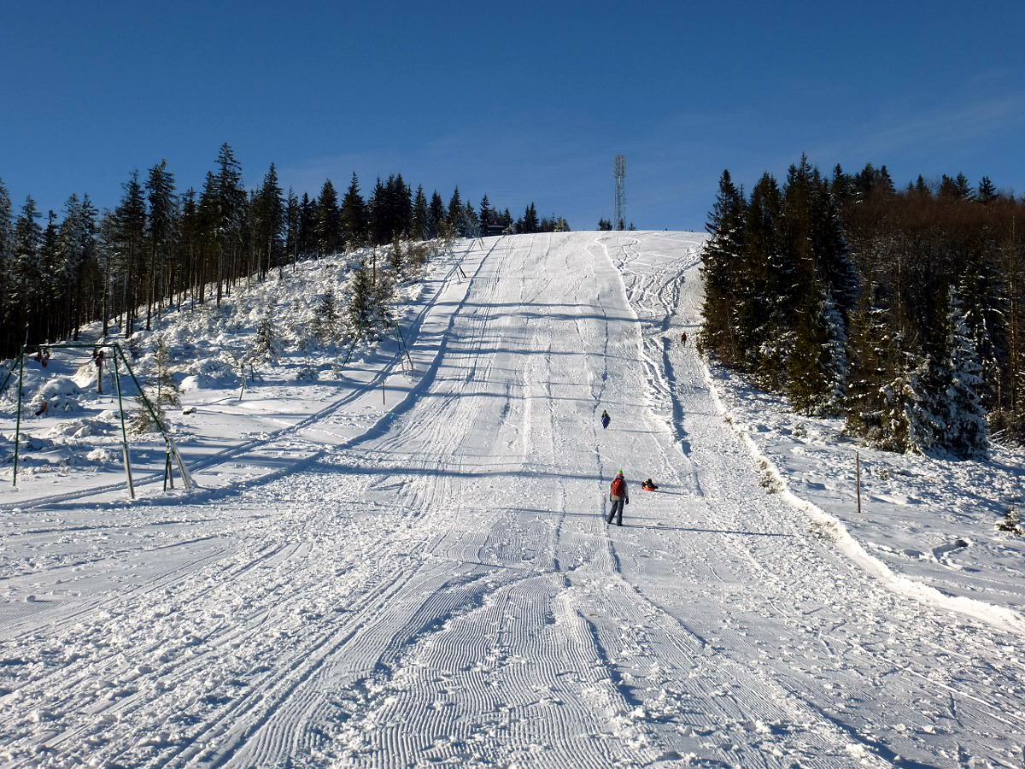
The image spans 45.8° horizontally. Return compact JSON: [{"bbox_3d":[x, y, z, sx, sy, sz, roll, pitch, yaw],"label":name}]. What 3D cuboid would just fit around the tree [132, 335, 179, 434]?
[{"bbox_3d":[-21.176,0.004,72.095,2.800,5.970,2.800,0,-10,0],"label":"tree"}]

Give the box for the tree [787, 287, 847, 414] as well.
[{"bbox_3d":[23.550,-2.725,93.900,4.600,10.380,4.600,0,-10,0],"label":"tree"}]

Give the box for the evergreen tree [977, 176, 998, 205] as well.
[{"bbox_3d":[58.691,-17.767,148.956,4.200,16.000,4.200,0,-7,0],"label":"evergreen tree"}]

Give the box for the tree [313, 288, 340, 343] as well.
[{"bbox_3d":[-21.092,-7.789,138.000,3.107,5.907,3.107,0,-7,0],"label":"tree"}]

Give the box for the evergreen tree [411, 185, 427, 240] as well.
[{"bbox_3d":[-22.864,-41.896,296.784,4.100,14.350,4.100,0,-10,0],"label":"evergreen tree"}]

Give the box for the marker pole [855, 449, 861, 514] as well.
[{"bbox_3d":[11.540,3.262,40.550,0.090,2.170,0.090,0,-10,0],"label":"marker pole"}]

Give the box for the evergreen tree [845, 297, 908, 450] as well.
[{"bbox_3d":[22.154,-0.651,74.000,3.850,9.340,3.850,0,-7,0],"label":"evergreen tree"}]

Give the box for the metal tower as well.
[{"bbox_3d":[33.995,-60.000,385.000,3.790,26.650,3.790,0,-7,0],"label":"metal tower"}]

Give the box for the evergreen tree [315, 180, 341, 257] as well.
[{"bbox_3d":[-39.368,-35.886,260.000,5.854,15.274,5.854,0,-7,0],"label":"evergreen tree"}]

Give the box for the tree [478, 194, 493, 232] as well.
[{"bbox_3d":[-7.307,-47.022,335.000,4.010,11.570,4.010,0,-7,0],"label":"tree"}]

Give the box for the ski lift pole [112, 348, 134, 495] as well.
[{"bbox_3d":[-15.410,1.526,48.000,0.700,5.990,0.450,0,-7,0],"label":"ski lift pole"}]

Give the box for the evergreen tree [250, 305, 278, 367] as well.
[{"bbox_3d":[-18.804,-3.690,92.000,2.200,4.780,2.200,0,-7,0],"label":"evergreen tree"}]

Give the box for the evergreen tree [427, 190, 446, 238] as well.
[{"bbox_3d":[-18.929,-42.479,303.995,4.400,12.910,4.400,0,-10,0],"label":"evergreen tree"}]

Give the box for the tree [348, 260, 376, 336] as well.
[{"bbox_3d":[-15.435,-8.883,125.000,2.810,7.940,2.810,0,-7,0],"label":"tree"}]

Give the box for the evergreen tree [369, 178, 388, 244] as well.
[{"bbox_3d":[-26.427,-34.110,240.000,3.710,14.340,3.710,0,-7,0],"label":"evergreen tree"}]

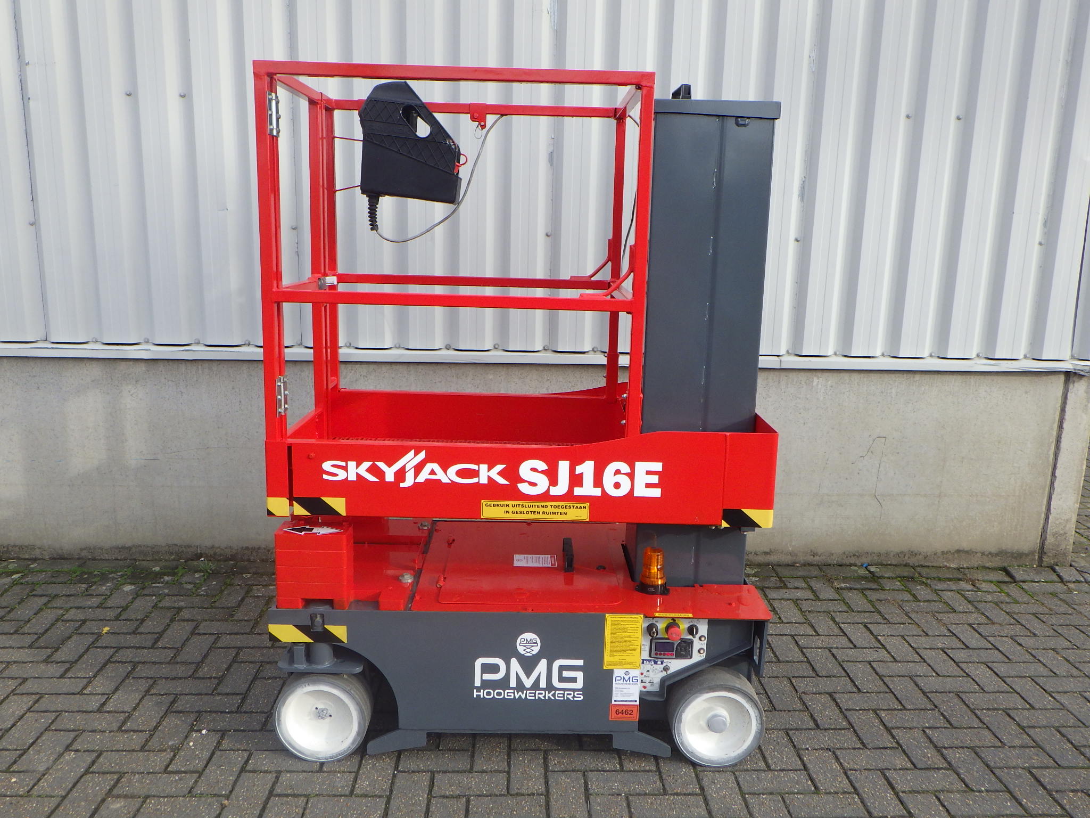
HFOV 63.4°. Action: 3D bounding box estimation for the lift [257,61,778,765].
[{"bbox_3d":[-0.053,0.017,2.657,1.370,1.880,0.750,1,12,-1],"label":"lift"}]

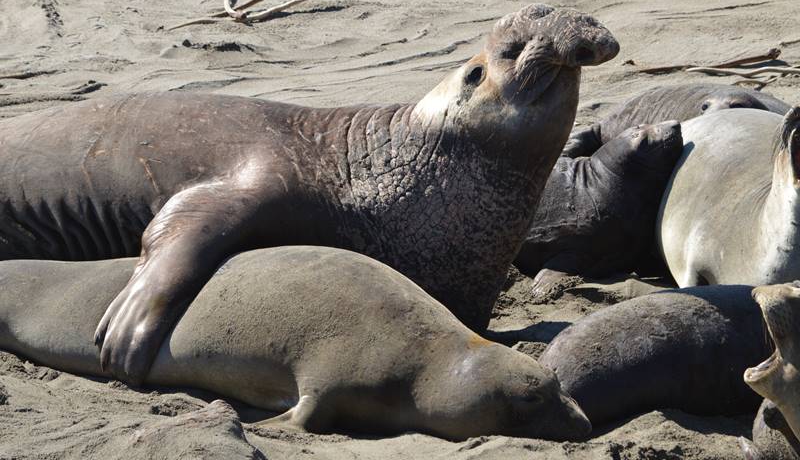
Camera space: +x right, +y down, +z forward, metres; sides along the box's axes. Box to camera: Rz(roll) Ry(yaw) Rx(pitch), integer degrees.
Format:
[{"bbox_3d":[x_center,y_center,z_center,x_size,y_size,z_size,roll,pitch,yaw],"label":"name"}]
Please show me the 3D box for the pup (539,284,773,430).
[{"bbox_3d":[1.016,0.442,21.120,1.300,0.460,0.520,-2,15,-8],"label":"pup"}]

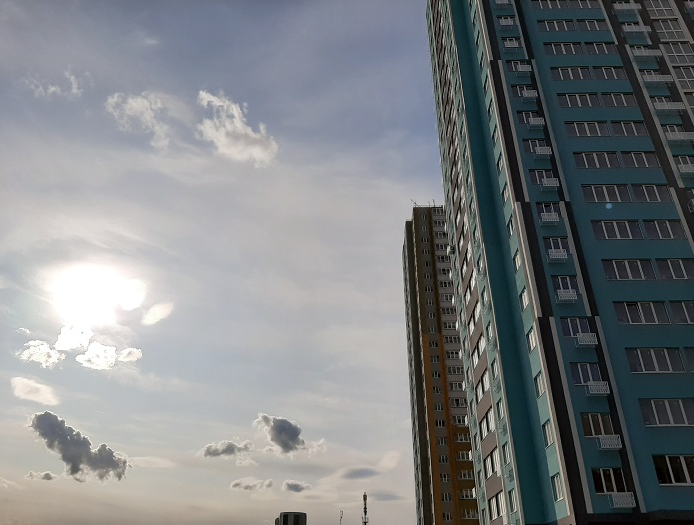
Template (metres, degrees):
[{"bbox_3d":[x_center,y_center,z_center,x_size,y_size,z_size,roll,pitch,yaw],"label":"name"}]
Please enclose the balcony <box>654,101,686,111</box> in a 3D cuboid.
[{"bbox_3d":[23.583,-11.264,38.559,2.166,0.702,0.501,0,-30,1],"label":"balcony"}]

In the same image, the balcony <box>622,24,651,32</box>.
[{"bbox_3d":[23.586,-18.817,42.877,2.166,0.702,0.501,0,-30,1],"label":"balcony"}]

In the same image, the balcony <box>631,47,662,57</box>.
[{"bbox_3d":[24.320,-16.866,42.794,2.183,0.708,0.525,0,-30,1],"label":"balcony"}]

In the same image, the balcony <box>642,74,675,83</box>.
[{"bbox_3d":[24.327,-14.299,41.341,2.183,0.708,0.525,0,-30,1],"label":"balcony"}]

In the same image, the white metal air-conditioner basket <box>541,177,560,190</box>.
[{"bbox_3d":[14.508,-5.600,37.658,1.115,0.673,0.525,0,-30,1],"label":"white metal air-conditioner basket"}]

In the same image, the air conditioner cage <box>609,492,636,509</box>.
[{"bbox_3d":[14.341,12.430,27.452,1.115,0.673,0.525,0,-30,1],"label":"air conditioner cage"}]

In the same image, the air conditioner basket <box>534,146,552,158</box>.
[{"bbox_3d":[14.311,-7.984,38.431,1.114,0.615,0.528,0,-30,1],"label":"air conditioner basket"}]

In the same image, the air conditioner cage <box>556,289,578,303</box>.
[{"bbox_3d":[13.588,2.110,32.575,1.087,0.652,0.503,0,-30,1],"label":"air conditioner cage"}]

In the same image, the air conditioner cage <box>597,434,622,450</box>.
[{"bbox_3d":[14.392,9.906,28.880,1.115,0.673,0.525,0,-30,1],"label":"air conditioner cage"}]

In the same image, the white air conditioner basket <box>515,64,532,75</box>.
[{"bbox_3d":[14.351,-15.516,42.635,1.087,0.652,0.503,0,-30,1],"label":"white air conditioner basket"}]

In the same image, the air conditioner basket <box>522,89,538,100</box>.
[{"bbox_3d":[14.344,-13.059,41.316,1.087,0.621,0.522,0,-30,1],"label":"air conditioner basket"}]

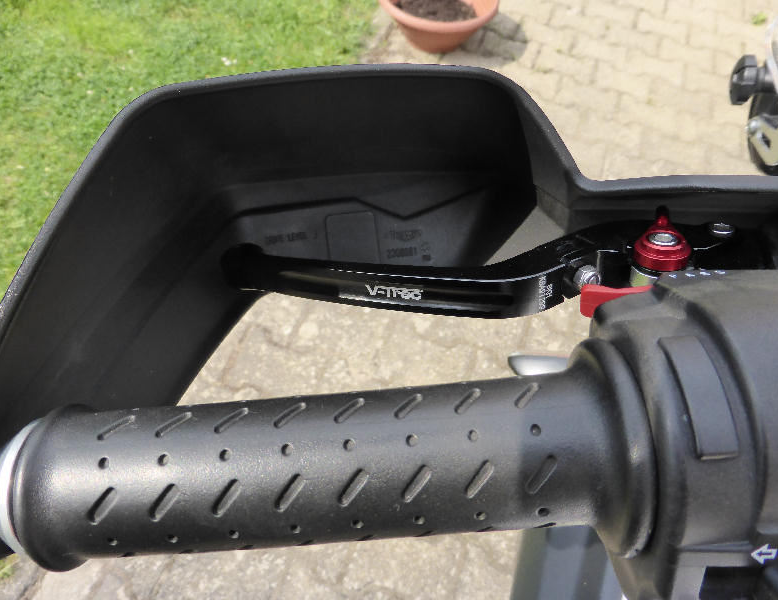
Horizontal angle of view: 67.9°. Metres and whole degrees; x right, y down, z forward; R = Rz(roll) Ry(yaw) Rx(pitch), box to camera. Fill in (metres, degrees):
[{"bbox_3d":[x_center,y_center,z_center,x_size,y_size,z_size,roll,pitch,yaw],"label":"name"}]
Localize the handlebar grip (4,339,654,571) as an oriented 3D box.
[{"bbox_3d":[-0.014,0.039,0.135,0.130,0.048,0.048,-5,57,2],"label":"handlebar grip"}]

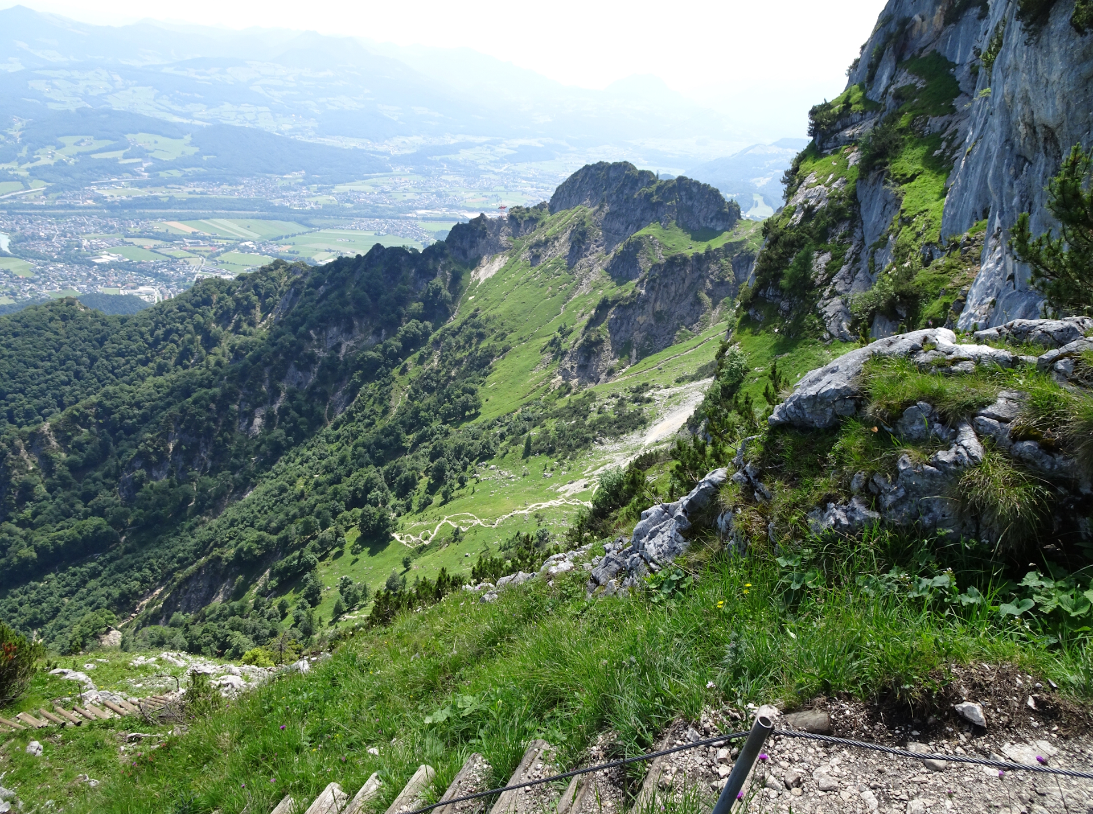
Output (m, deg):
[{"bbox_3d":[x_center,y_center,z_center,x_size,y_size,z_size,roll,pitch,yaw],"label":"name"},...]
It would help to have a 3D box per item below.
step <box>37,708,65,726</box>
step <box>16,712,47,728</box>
[{"bbox_3d":[-11.936,7.499,18.300,0.920,0.100,0.105,12,28,24],"label":"step"},{"bbox_3d":[-12.178,7.405,17.912,0.900,0.090,0.170,12,28,24],"label":"step"}]

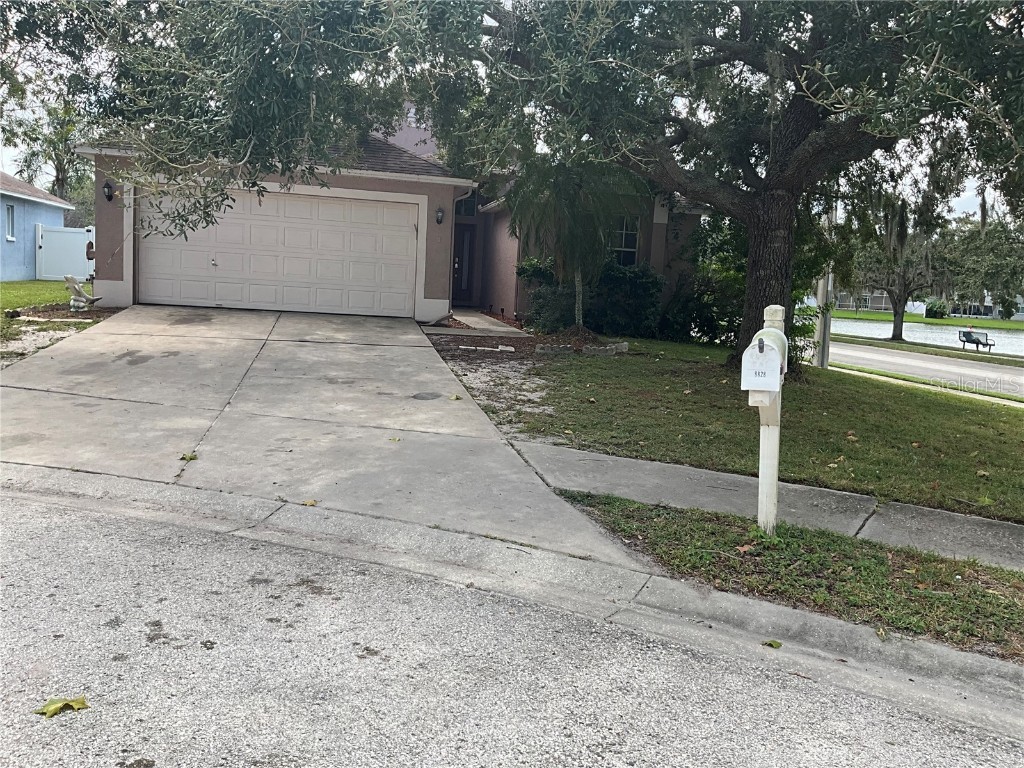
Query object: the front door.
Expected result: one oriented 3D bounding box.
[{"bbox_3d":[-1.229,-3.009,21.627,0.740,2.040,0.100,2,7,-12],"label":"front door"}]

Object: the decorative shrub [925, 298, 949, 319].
[{"bbox_3d":[60.367,-10.779,122.000,3.100,2.850,2.900,7,8,26],"label":"decorative shrub"}]

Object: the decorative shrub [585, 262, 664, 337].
[{"bbox_3d":[2.242,-1.684,17.100,1.600,1.500,1.400,2,7,-12],"label":"decorative shrub"}]

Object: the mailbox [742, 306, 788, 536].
[{"bbox_3d":[1.302,0.253,4.403,0.190,1.250,0.600,4,11,22],"label":"mailbox"}]

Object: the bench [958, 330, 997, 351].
[{"bbox_3d":[21.387,-1.957,39.500,0.650,0.850,1.800,2,7,-12],"label":"bench"}]

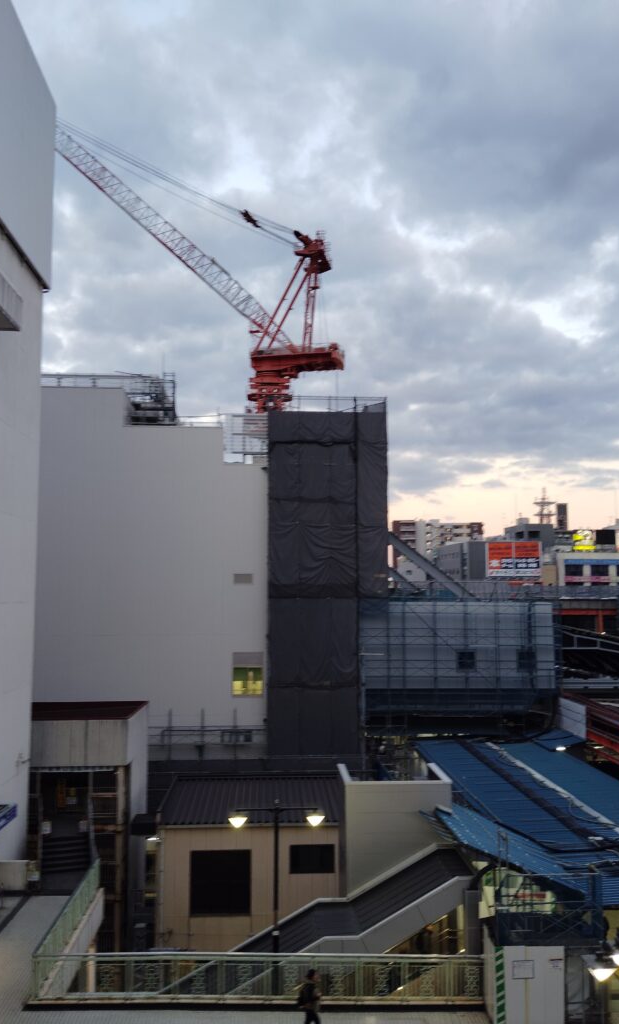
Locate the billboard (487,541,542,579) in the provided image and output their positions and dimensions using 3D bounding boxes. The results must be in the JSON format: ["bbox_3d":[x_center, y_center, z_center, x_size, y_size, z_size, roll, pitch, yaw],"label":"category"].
[{"bbox_3d":[38.271,8.910,154.906,10.300,6.790,0.600,-1,-6,8],"label":"billboard"}]

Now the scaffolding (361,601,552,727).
[{"bbox_3d":[8.438,8.729,48.817,11.140,7.160,3.500,0,-6,0],"label":"scaffolding"}]

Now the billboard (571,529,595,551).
[{"bbox_3d":[57.068,5.917,172.304,4.530,4.570,0.600,-1,-6,8],"label":"billboard"}]

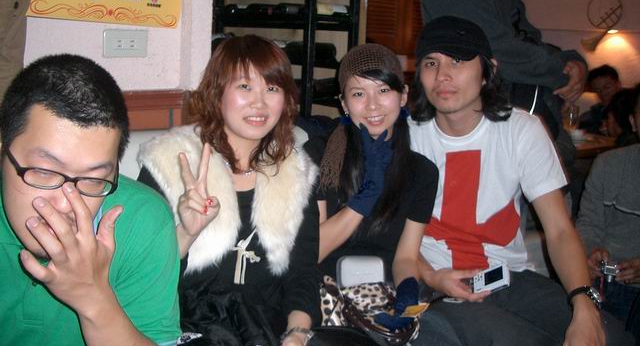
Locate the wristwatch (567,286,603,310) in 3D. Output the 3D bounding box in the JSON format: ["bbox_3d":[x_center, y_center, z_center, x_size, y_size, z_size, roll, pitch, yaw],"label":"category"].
[{"bbox_3d":[0.522,0.250,1.280,0.056,0.038,0.064,-28,-39,20],"label":"wristwatch"}]

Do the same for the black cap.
[{"bbox_3d":[0.321,-0.318,1.540,0.178,0.120,0.245,0,7,4],"label":"black cap"}]

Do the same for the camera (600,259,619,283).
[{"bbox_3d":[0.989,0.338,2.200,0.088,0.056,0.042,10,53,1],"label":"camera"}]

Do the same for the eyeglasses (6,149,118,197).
[{"bbox_3d":[-0.387,-0.009,0.971,0.143,0.042,0.135,10,19,-35],"label":"eyeglasses"}]

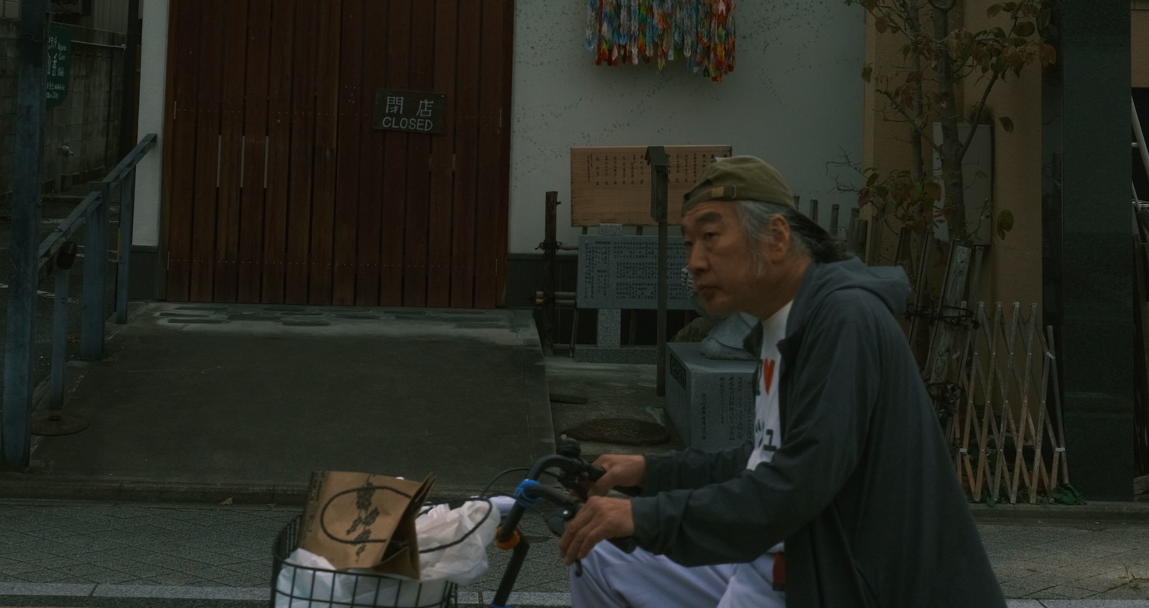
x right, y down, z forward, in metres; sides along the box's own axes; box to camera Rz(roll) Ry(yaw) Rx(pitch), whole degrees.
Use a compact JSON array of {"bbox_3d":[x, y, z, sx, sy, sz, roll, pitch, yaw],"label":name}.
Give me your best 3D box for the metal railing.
[{"bbox_3d":[-2.310,-0.170,6.330,0.160,1.420,2.500,1,4,-6],"label":"metal railing"}]

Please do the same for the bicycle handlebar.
[{"bbox_3d":[0.000,0.312,2.120,0.240,0.170,0.480,2,4,7],"label":"bicycle handlebar"}]

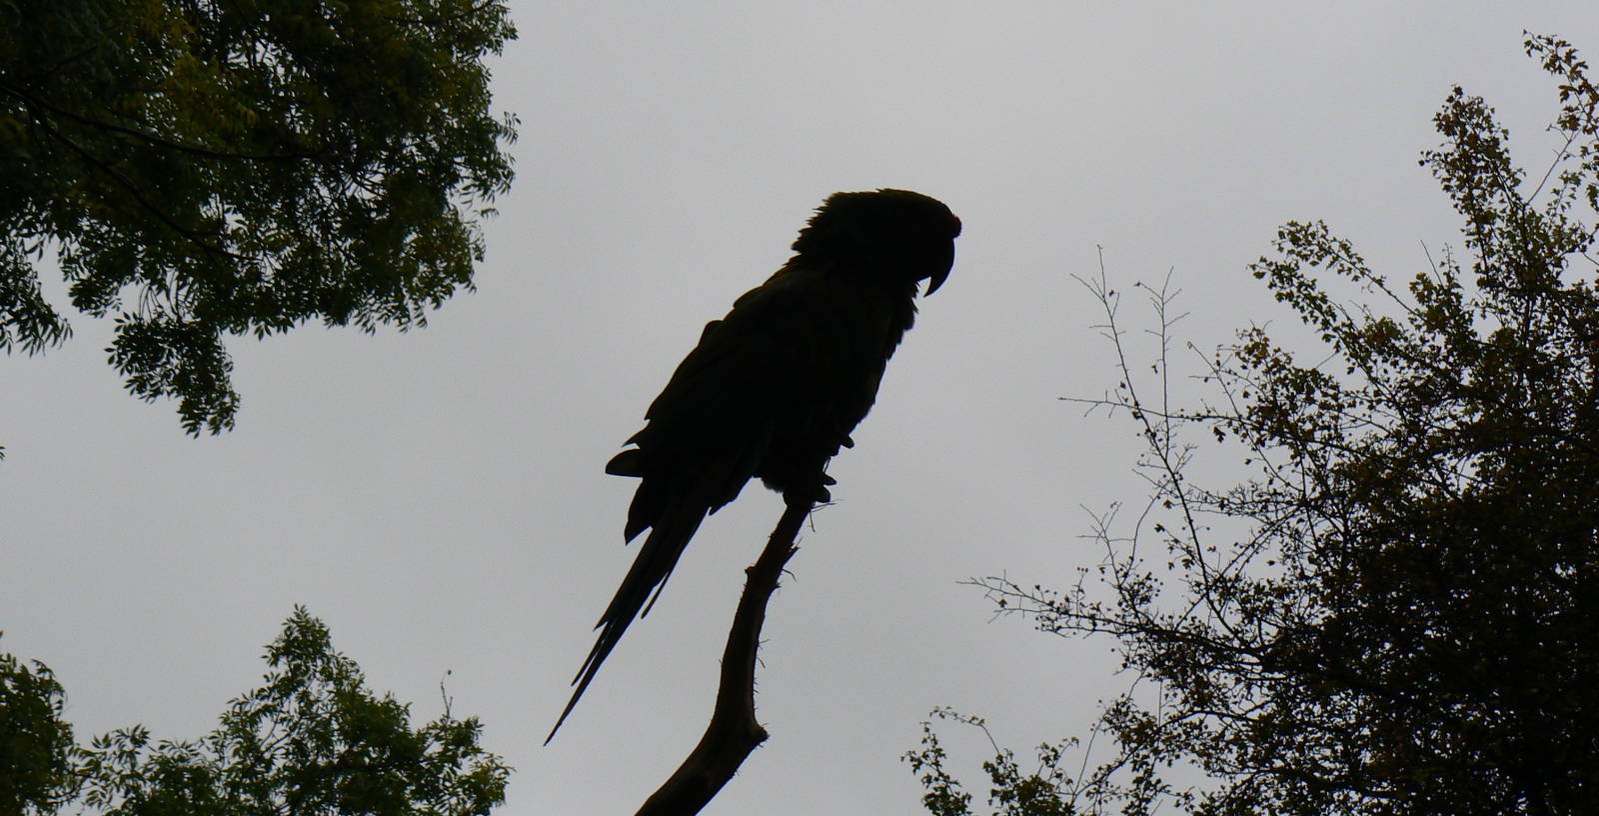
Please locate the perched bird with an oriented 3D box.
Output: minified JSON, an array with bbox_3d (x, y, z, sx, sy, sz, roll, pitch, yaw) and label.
[{"bbox_3d":[-0.038,0.046,3.420,0.390,0.555,0.170,0,-22,0],"label":"perched bird"}]

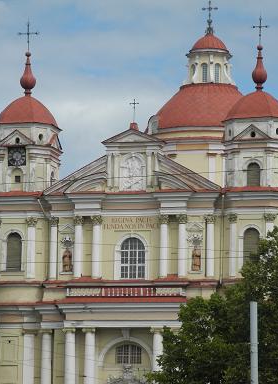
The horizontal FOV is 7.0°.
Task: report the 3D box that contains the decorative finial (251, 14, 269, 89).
[{"bbox_3d":[10.568,-12.073,197.161,1.438,6.536,1.350,-1,-7,15],"label":"decorative finial"}]

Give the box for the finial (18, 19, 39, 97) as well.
[{"bbox_3d":[-9.906,-11.975,202.875,1.793,6.909,1.450,-1,-7,15],"label":"finial"}]

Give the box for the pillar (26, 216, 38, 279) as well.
[{"bbox_3d":[-9.602,4.975,202.125,0.950,5.550,0.500,1,-8,0],"label":"pillar"}]

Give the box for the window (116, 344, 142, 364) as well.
[{"bbox_3d":[-0.893,14.212,198.168,2.350,1.750,0.350,-1,-7,16],"label":"window"}]

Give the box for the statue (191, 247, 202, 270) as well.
[{"bbox_3d":[5.050,5.841,198.756,0.860,2.150,0.650,-1,-8,12],"label":"statue"}]

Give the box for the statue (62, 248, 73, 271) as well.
[{"bbox_3d":[-6.332,6.110,201.258,0.850,2.100,0.650,-1,-7,16],"label":"statue"}]

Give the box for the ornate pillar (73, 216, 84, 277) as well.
[{"bbox_3d":[-5.363,4.858,200.606,0.800,5.450,0.750,-1,-7,16],"label":"ornate pillar"}]

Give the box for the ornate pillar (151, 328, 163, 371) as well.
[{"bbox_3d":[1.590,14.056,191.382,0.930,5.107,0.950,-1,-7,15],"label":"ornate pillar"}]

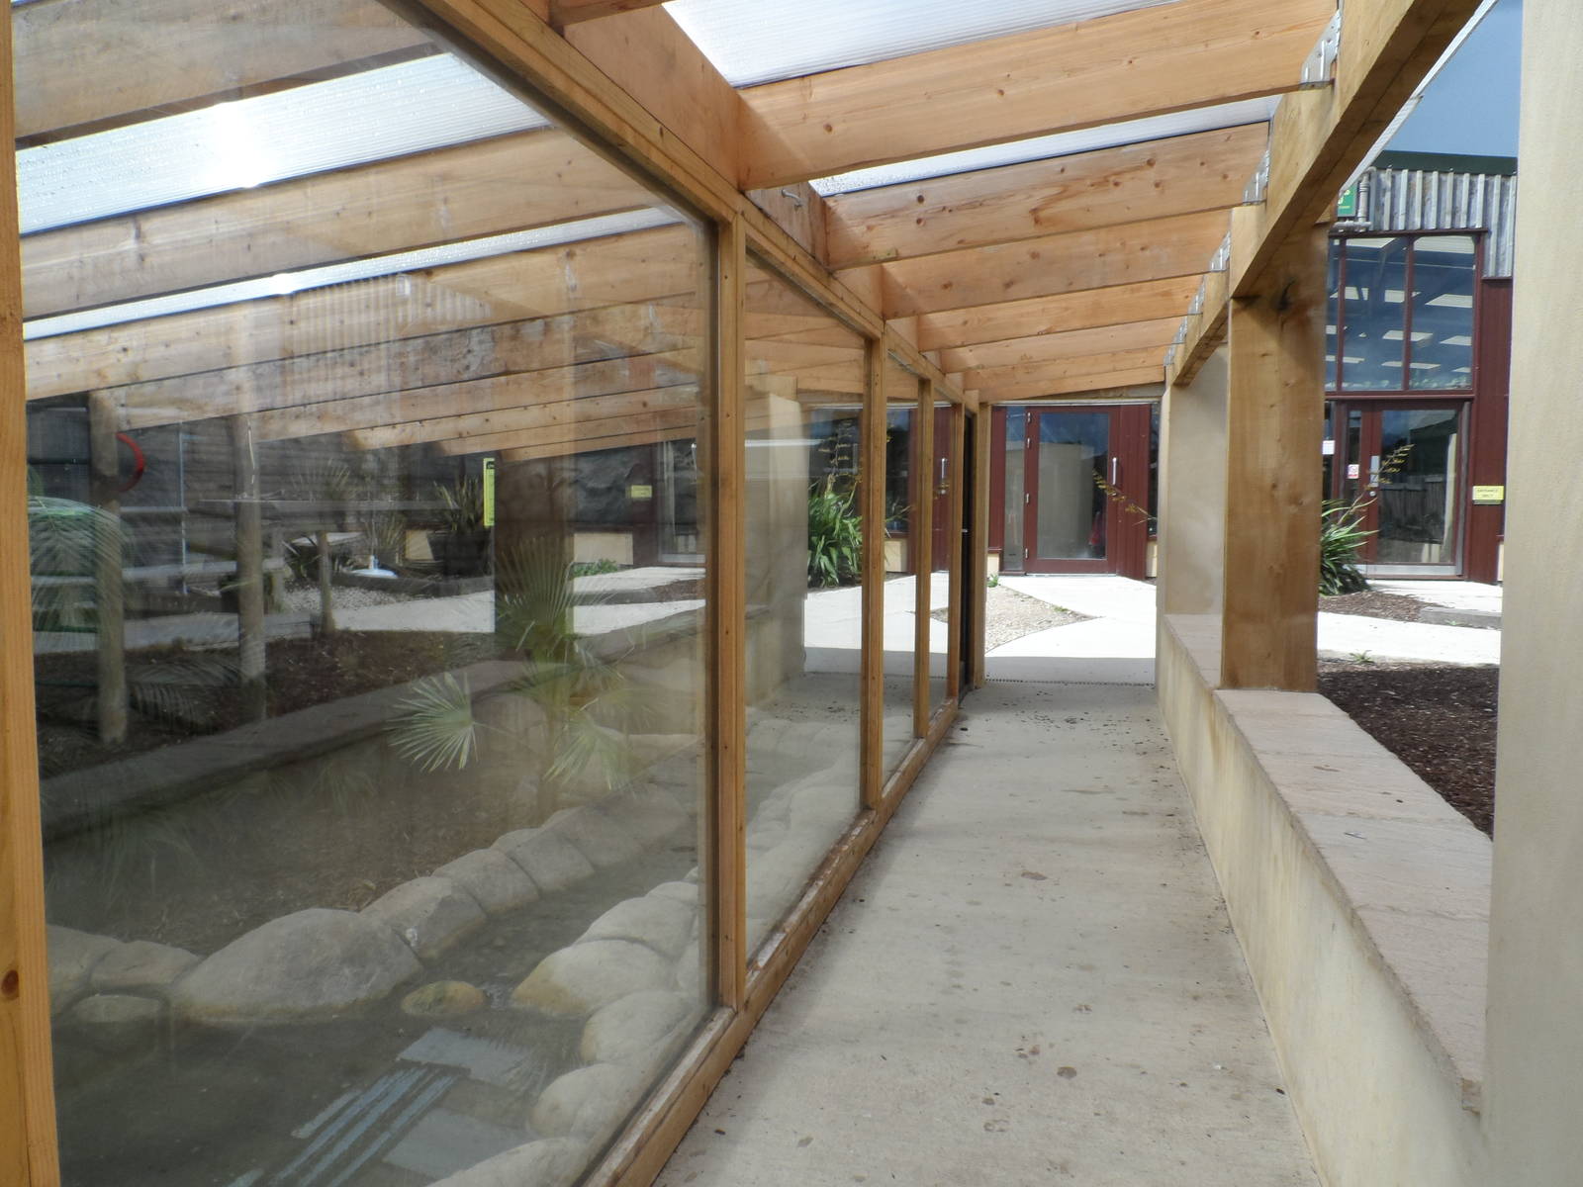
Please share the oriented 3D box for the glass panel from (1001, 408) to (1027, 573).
[{"bbox_3d":[2.786,-1.297,13.700,0.274,2.014,0.030,1,4,6],"label":"glass panel"}]

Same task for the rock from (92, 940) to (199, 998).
[{"bbox_3d":[-1.817,1.075,3.086,0.265,0.115,0.170,-2,4,-33],"label":"rock"}]

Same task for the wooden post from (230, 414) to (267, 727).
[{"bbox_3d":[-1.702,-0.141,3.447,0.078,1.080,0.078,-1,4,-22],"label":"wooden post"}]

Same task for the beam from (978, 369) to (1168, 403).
[{"bbox_3d":[2.016,-1.546,7.915,1.319,0.225,0.050,-5,3,16],"label":"beam"}]

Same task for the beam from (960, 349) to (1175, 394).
[{"bbox_3d":[1.636,-1.437,6.641,1.277,0.222,0.049,-7,2,16],"label":"beam"}]

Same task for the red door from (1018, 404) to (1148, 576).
[{"bbox_3d":[3.586,-1.246,13.400,1.570,2.084,0.090,0,4,3],"label":"red door"}]

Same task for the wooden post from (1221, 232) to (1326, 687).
[{"bbox_3d":[1.878,-0.512,4.272,0.328,1.750,0.164,1,5,15],"label":"wooden post"}]

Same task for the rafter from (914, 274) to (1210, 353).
[{"bbox_3d":[1.165,-1.300,4.925,1.277,0.222,0.049,-7,2,16],"label":"rafter"}]

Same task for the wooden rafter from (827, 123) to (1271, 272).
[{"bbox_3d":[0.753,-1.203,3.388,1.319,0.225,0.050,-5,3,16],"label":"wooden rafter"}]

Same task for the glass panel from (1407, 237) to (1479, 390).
[{"bbox_3d":[7.979,-3.417,13.450,0.718,1.820,0.030,1,4,6],"label":"glass panel"}]

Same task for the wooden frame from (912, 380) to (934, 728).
[{"bbox_3d":[0.679,-0.173,5.640,0.082,1.825,0.070,1,4,15],"label":"wooden frame"}]

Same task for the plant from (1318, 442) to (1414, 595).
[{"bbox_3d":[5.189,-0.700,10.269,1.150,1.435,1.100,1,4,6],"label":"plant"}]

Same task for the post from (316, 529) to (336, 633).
[{"bbox_3d":[-2.651,-0.065,6.242,0.072,0.575,0.072,-1,4,-17],"label":"post"}]

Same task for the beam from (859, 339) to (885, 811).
[{"bbox_3d":[0.332,-0.057,4.516,0.084,1.925,0.089,1,5,15],"label":"beam"}]

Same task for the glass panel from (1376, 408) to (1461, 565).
[{"bbox_3d":[7.512,-1.289,13.150,0.993,1.867,0.050,0,4,3],"label":"glass panel"}]

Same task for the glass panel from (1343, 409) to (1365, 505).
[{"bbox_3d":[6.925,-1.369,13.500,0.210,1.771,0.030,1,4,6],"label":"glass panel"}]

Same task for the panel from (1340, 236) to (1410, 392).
[{"bbox_3d":[7.172,-3.430,13.500,0.725,1.827,0.030,1,4,6],"label":"panel"}]

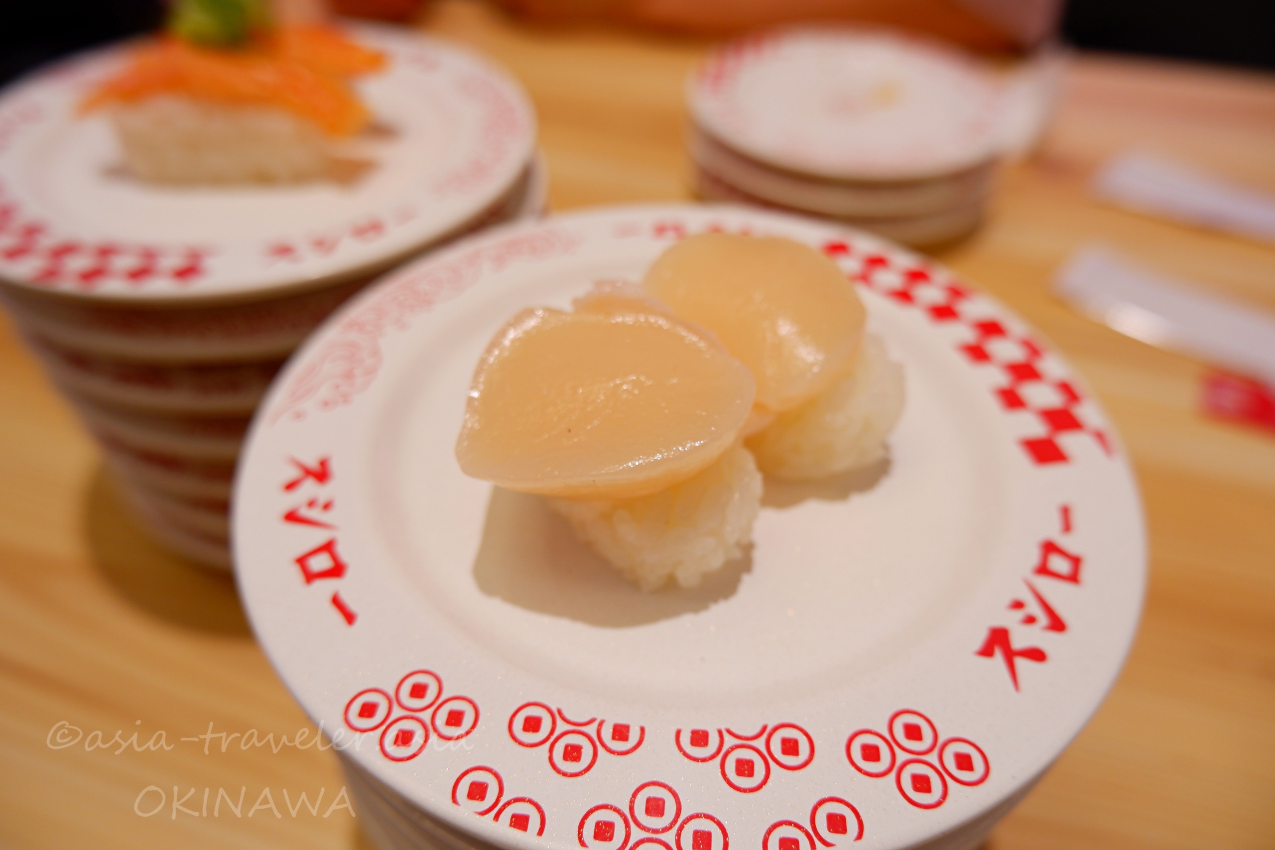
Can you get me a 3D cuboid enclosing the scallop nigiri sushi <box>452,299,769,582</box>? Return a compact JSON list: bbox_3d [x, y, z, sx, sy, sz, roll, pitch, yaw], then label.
[{"bbox_3d":[-0.006,-0.002,0.130,0.043,0.027,0.048,-10,44,-10],"label":"scallop nigiri sushi"}]

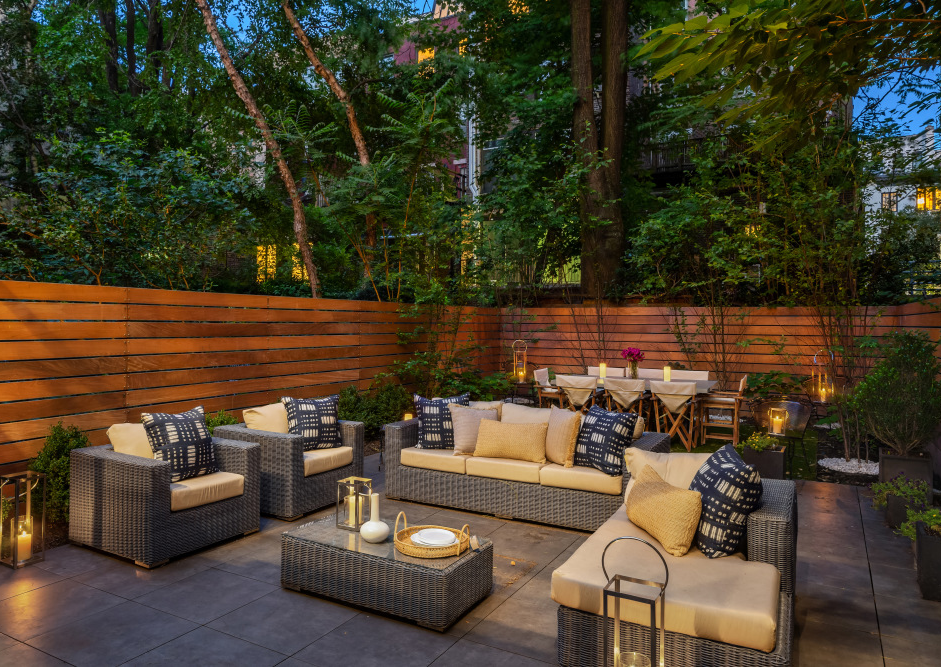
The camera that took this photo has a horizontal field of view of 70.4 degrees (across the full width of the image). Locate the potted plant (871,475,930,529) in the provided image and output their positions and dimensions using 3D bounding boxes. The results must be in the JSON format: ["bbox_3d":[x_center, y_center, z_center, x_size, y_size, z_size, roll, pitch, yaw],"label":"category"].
[{"bbox_3d":[3.463,1.336,5.333,0.420,0.410,0.360,1,1,29],"label":"potted plant"}]

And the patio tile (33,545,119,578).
[{"bbox_3d":[-2.596,1.504,4.480,0.615,0.025,0.572,1,1,29],"label":"patio tile"}]

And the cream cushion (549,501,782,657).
[{"bbox_3d":[1.221,1.202,3.693,0.982,0.140,1.680,2,2,28],"label":"cream cushion"}]

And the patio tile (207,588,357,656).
[{"bbox_3d":[-0.983,1.539,3.584,0.615,0.025,0.572,1,1,29],"label":"patio tile"}]

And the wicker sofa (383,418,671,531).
[{"bbox_3d":[0.495,1.204,5.993,2.360,0.660,0.970,2,2,27],"label":"wicker sofa"}]

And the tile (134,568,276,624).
[{"bbox_3d":[-1.560,1.560,3.972,0.605,0.020,0.597,2,2,28],"label":"tile"}]

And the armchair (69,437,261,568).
[{"bbox_3d":[-2.247,1.178,4.960,0.924,0.669,0.915,2,2,30],"label":"armchair"}]

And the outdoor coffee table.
[{"bbox_3d":[-0.510,1.406,4.052,1.157,0.322,0.566,2,2,28],"label":"outdoor coffee table"}]

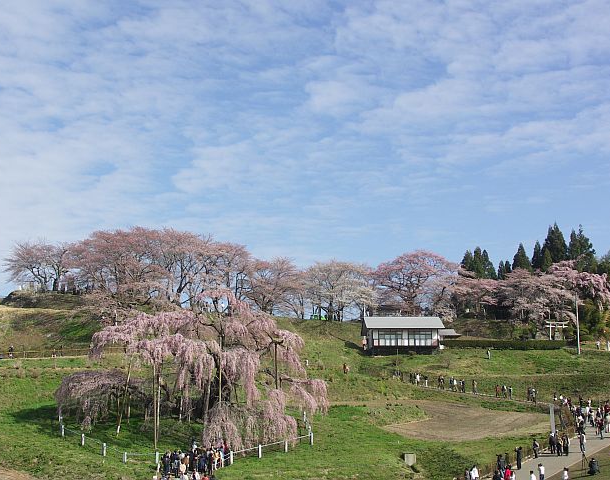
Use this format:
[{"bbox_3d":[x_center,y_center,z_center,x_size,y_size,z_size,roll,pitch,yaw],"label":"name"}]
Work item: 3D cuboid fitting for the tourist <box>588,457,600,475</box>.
[{"bbox_3d":[20.178,15.815,56.800,0.800,1.150,0.700,-2,-5,25],"label":"tourist"}]

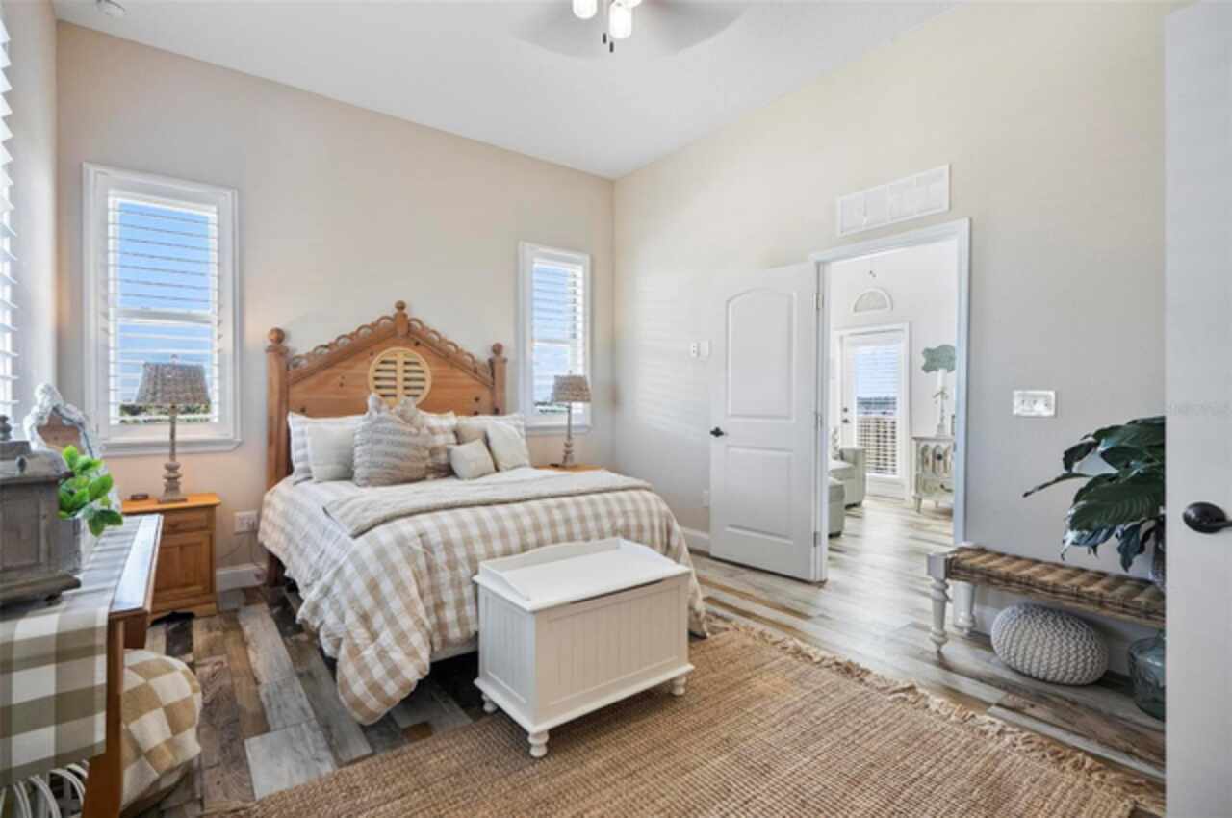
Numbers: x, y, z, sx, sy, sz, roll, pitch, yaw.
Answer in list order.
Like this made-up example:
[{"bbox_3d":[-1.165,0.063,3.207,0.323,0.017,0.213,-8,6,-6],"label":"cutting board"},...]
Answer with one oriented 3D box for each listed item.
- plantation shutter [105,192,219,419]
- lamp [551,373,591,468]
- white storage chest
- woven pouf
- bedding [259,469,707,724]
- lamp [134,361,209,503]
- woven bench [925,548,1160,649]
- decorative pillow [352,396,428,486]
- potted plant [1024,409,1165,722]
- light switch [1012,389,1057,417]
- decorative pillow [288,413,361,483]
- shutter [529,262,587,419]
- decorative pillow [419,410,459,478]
[{"bbox_3d":[-2.602,-0.560,3.159,0.540,1.380,0.070,-1,2,-37],"label":"plantation shutter"},{"bbox_3d":[-0.385,0.074,4.552,0.330,0.800,0.330,0,2,0],"label":"lamp"},{"bbox_3d":[-0.117,0.873,2.161,0.750,0.575,0.450,-1,2,-38],"label":"white storage chest"},{"bbox_3d":[1.851,1.006,2.349,0.410,0.300,0.410,-1,2,-37],"label":"woven pouf"},{"bbox_3d":[-0.831,0.745,2.977,1.770,0.710,1.950,-1,2,-36],"label":"bedding"},{"bbox_3d":[-2.457,0.114,3.024,0.320,0.800,0.320,-1,2,-37],"label":"lamp"},{"bbox_3d":[1.959,0.928,2.233,0.340,0.455,1.160,-1,2,-36],"label":"woven bench"},{"bbox_3d":[-1.407,0.219,3.427,0.470,0.530,0.190,-1,-16,-37],"label":"decorative pillow"},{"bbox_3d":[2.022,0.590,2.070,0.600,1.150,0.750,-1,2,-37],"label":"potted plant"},{"bbox_3d":[1.922,-0.026,2.518,0.012,0.118,0.163,-1,2,-36],"label":"light switch"},{"bbox_3d":[-1.775,0.237,3.477,0.520,0.450,0.180,-1,-13,-37],"label":"decorative pillow"},{"bbox_3d":[-0.494,-0.598,4.756,0.540,1.330,0.060,-1,2,-36],"label":"shutter"},{"bbox_3d":[-1.277,0.231,3.549,0.470,0.440,0.150,-1,-20,-36],"label":"decorative pillow"}]

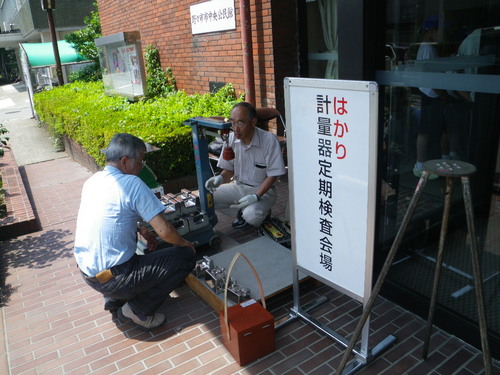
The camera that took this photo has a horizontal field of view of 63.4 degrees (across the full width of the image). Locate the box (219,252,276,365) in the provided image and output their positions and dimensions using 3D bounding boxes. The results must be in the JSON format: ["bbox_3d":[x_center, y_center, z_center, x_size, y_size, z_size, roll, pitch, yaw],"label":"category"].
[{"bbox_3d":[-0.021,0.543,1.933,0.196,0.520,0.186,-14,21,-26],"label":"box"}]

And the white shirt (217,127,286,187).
[{"bbox_3d":[0.043,-0.234,3.278,0.520,0.500,0.320,5,33,24],"label":"white shirt"}]

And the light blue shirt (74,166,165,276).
[{"bbox_3d":[-0.724,0.179,2.227,0.380,0.560,0.470,4,15,-25],"label":"light blue shirt"}]

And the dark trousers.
[{"bbox_3d":[-0.613,0.470,2.299,0.600,0.410,0.420,-8,20,-11],"label":"dark trousers"}]

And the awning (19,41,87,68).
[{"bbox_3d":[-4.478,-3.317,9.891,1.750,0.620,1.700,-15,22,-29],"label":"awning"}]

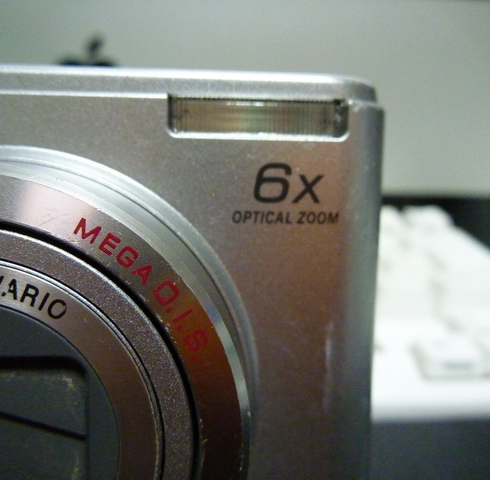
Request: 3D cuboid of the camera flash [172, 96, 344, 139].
[{"bbox_3d":[0.001,-0.013,0.054,0.018,0.004,0.004,0,7,-4],"label":"camera flash"}]

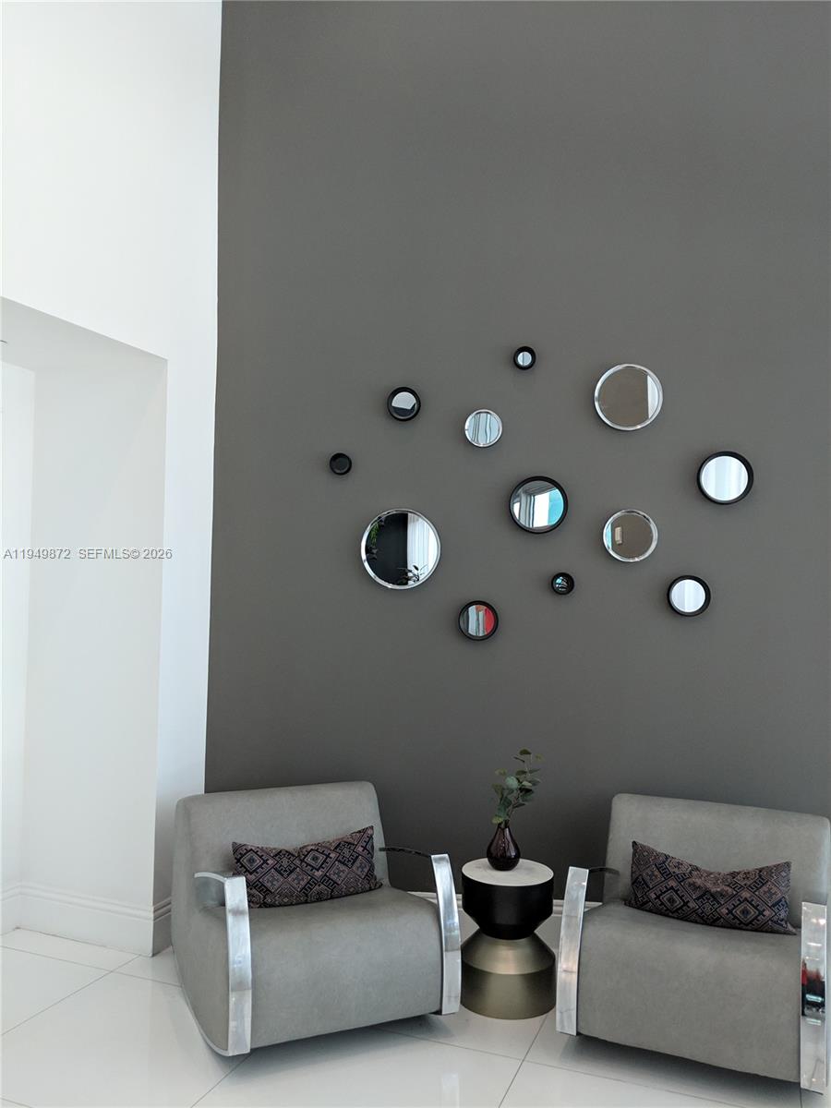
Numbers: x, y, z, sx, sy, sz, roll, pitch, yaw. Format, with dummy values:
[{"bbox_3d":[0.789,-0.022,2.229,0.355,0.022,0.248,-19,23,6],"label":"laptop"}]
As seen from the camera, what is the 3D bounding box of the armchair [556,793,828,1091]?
[{"bbox_3d":[0.997,1.296,3.016,0.775,0.700,0.880,0,-3,25],"label":"armchair"}]

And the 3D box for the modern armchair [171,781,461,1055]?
[{"bbox_3d":[-0.393,1.285,3.169,0.764,0.700,0.900,2,-3,-25],"label":"modern armchair"}]

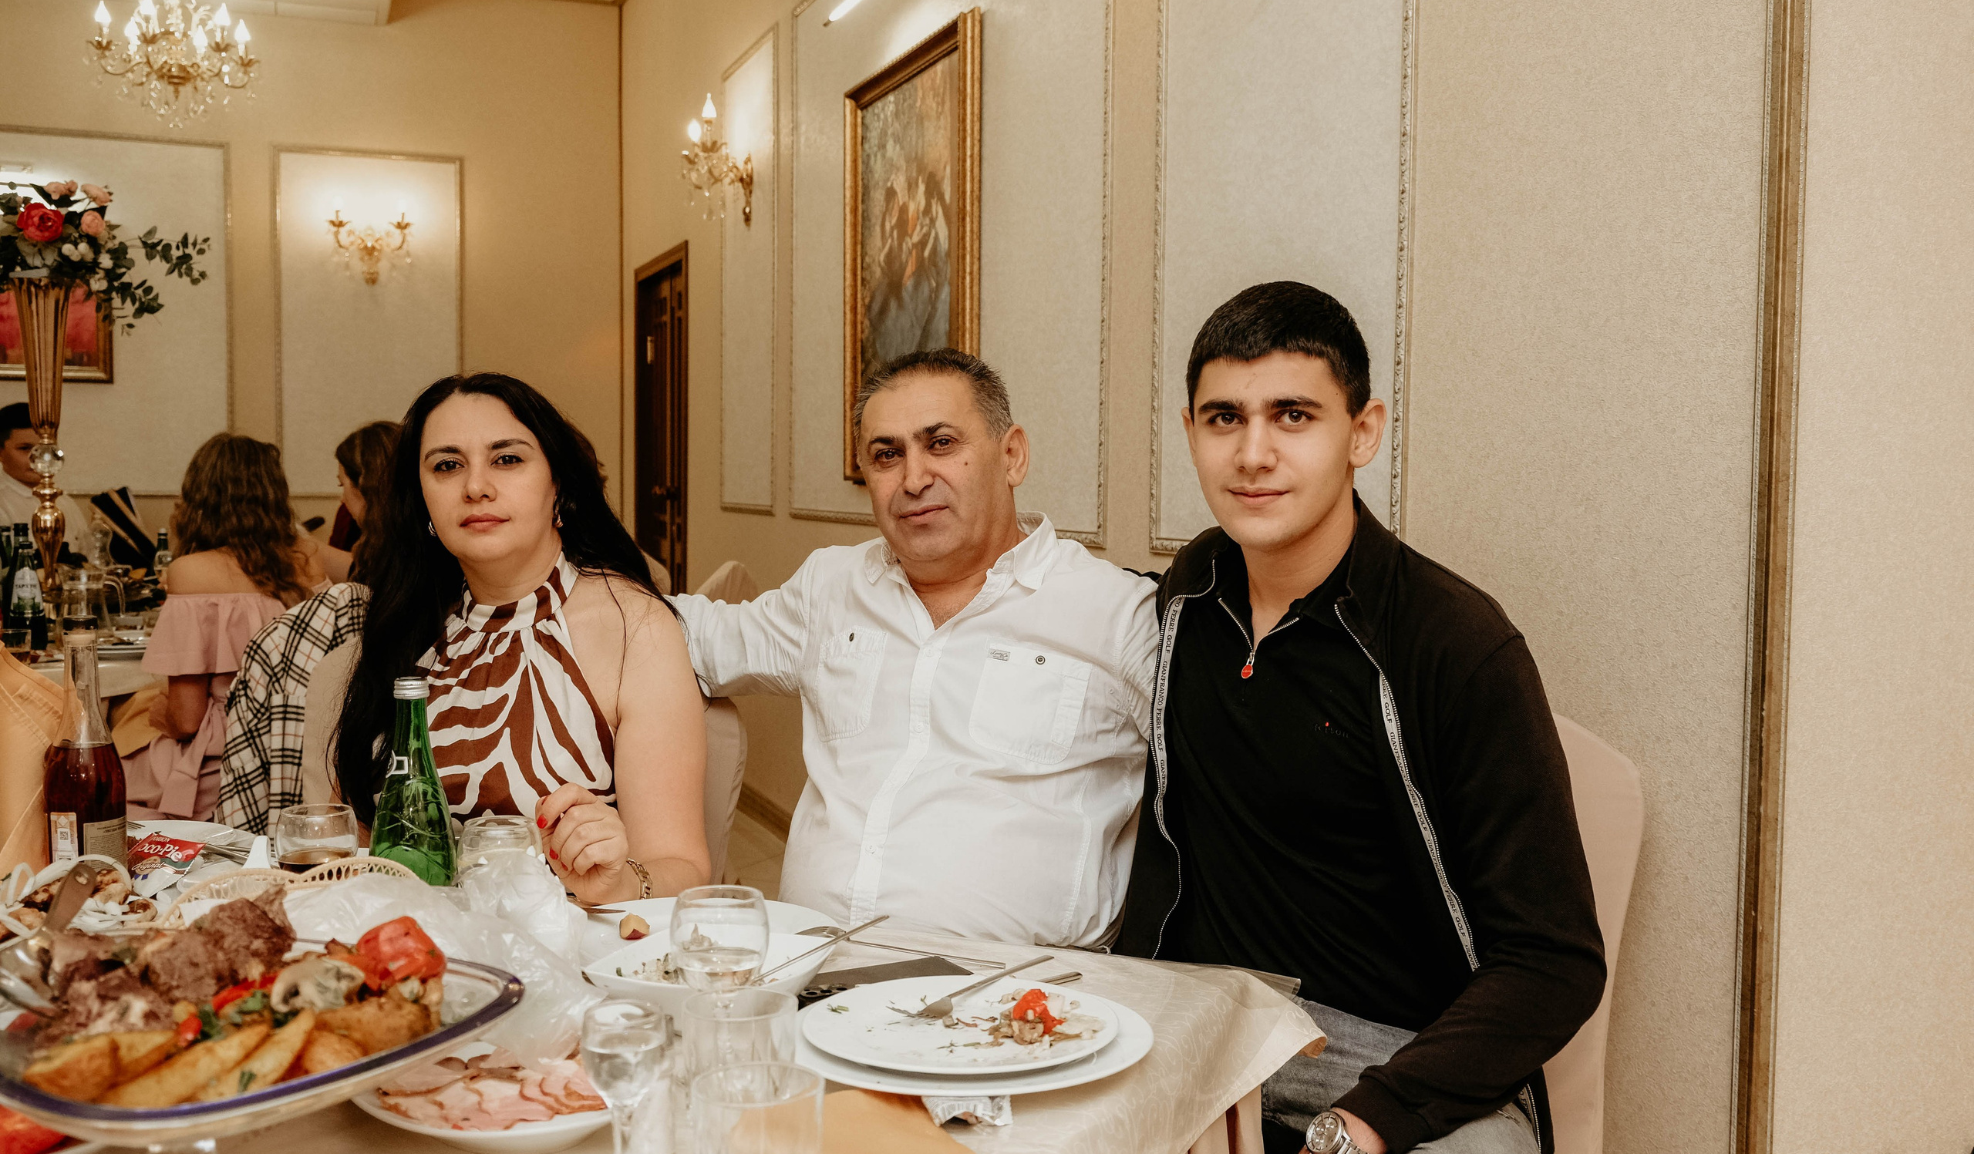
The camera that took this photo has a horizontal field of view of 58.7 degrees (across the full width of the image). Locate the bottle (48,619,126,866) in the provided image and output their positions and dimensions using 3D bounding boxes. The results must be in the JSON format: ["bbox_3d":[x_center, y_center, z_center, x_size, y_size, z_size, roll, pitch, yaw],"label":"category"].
[{"bbox_3d":[-0.954,0.181,1.858,0.079,0.280,0.079,1,3,0],"label":"bottle"}]

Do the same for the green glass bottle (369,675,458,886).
[{"bbox_3d":[-0.499,0.212,1.528,0.073,0.255,0.073,1,3,0],"label":"green glass bottle"}]

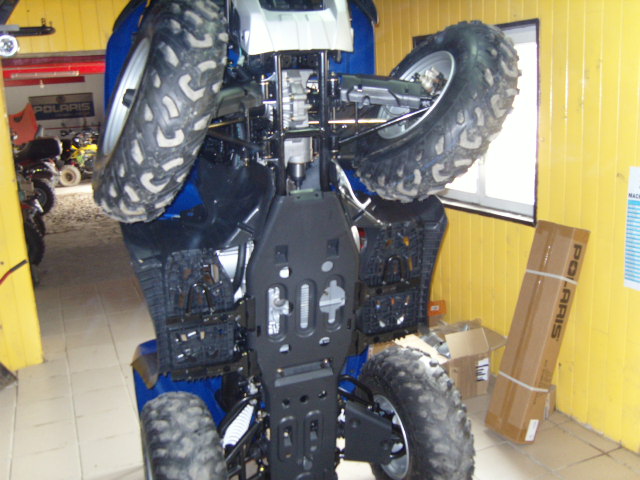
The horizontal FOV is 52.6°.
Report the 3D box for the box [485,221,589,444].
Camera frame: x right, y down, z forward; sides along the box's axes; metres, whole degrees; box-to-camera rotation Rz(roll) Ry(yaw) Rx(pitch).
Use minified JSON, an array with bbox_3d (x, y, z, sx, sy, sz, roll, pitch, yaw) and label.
[{"bbox_3d":[1.010,0.423,3.021,0.099,1.005,0.217,11,4,-30],"label":"box"}]

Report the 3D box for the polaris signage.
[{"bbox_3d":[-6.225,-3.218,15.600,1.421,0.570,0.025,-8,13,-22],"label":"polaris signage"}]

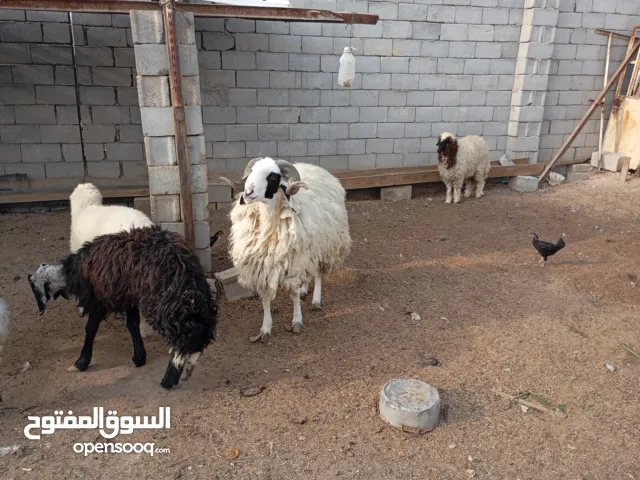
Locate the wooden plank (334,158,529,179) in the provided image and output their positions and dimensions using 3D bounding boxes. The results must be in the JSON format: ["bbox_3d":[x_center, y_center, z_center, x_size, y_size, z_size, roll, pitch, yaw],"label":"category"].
[{"bbox_3d":[1.518,-0.955,7.034,3.072,0.120,0.050,-6,19,-15],"label":"wooden plank"}]

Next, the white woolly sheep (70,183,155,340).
[{"bbox_3d":[-1.202,0.096,3.006,0.340,0.800,0.780,-13,23,-36],"label":"white woolly sheep"}]

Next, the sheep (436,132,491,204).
[{"bbox_3d":[1.816,-0.918,6.551,0.380,0.870,0.880,16,23,38],"label":"sheep"}]

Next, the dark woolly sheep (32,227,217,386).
[{"bbox_3d":[-0.935,0.290,2.426,1.050,0.760,0.380,7,19,19],"label":"dark woolly sheep"}]

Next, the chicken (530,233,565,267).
[{"bbox_3d":[1.819,0.080,4.153,0.310,0.290,0.150,4,18,9],"label":"chicken"}]

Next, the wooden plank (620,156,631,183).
[{"bbox_3d":[4.003,-0.911,6.784,0.100,0.340,0.050,-2,18,-9],"label":"wooden plank"}]

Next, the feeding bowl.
[{"bbox_3d":[0.383,0.704,2.250,0.275,0.105,0.275,1,18,0],"label":"feeding bowl"}]

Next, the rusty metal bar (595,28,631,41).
[{"bbox_3d":[3.545,-2.454,6.200,0.664,0.055,0.060,3,17,-16],"label":"rusty metal bar"}]

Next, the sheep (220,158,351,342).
[{"bbox_3d":[-0.155,0.004,2.991,0.500,1.020,0.980,8,20,21],"label":"sheep"}]

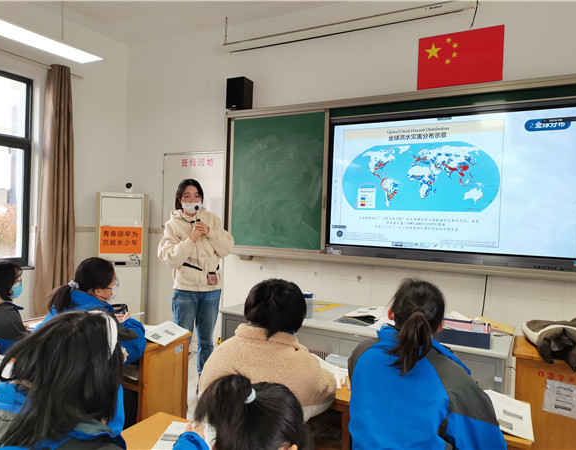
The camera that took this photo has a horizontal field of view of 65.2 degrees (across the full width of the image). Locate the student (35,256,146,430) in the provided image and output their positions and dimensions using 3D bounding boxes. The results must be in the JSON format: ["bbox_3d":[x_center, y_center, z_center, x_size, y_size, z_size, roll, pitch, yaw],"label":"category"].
[{"bbox_3d":[-0.965,0.748,2.156,0.530,1.180,0.660,2,1,29],"label":"student"}]

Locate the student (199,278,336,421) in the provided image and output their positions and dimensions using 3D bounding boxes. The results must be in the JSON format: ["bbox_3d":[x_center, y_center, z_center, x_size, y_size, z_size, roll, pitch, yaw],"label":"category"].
[{"bbox_3d":[-0.078,0.783,1.673,0.520,1.180,0.600,2,1,29],"label":"student"}]

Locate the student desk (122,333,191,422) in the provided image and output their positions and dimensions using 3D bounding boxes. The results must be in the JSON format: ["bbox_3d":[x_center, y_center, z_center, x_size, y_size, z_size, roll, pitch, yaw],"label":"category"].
[{"bbox_3d":[-1.151,0.952,2.586,1.200,0.750,0.400,2,1,29],"label":"student desk"}]

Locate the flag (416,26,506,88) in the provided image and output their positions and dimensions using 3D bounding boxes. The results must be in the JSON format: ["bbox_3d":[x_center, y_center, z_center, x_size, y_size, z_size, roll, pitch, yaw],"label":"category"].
[{"bbox_3d":[1.390,-1.348,3.658,0.651,0.430,0.012,2,1,29],"label":"flag"}]

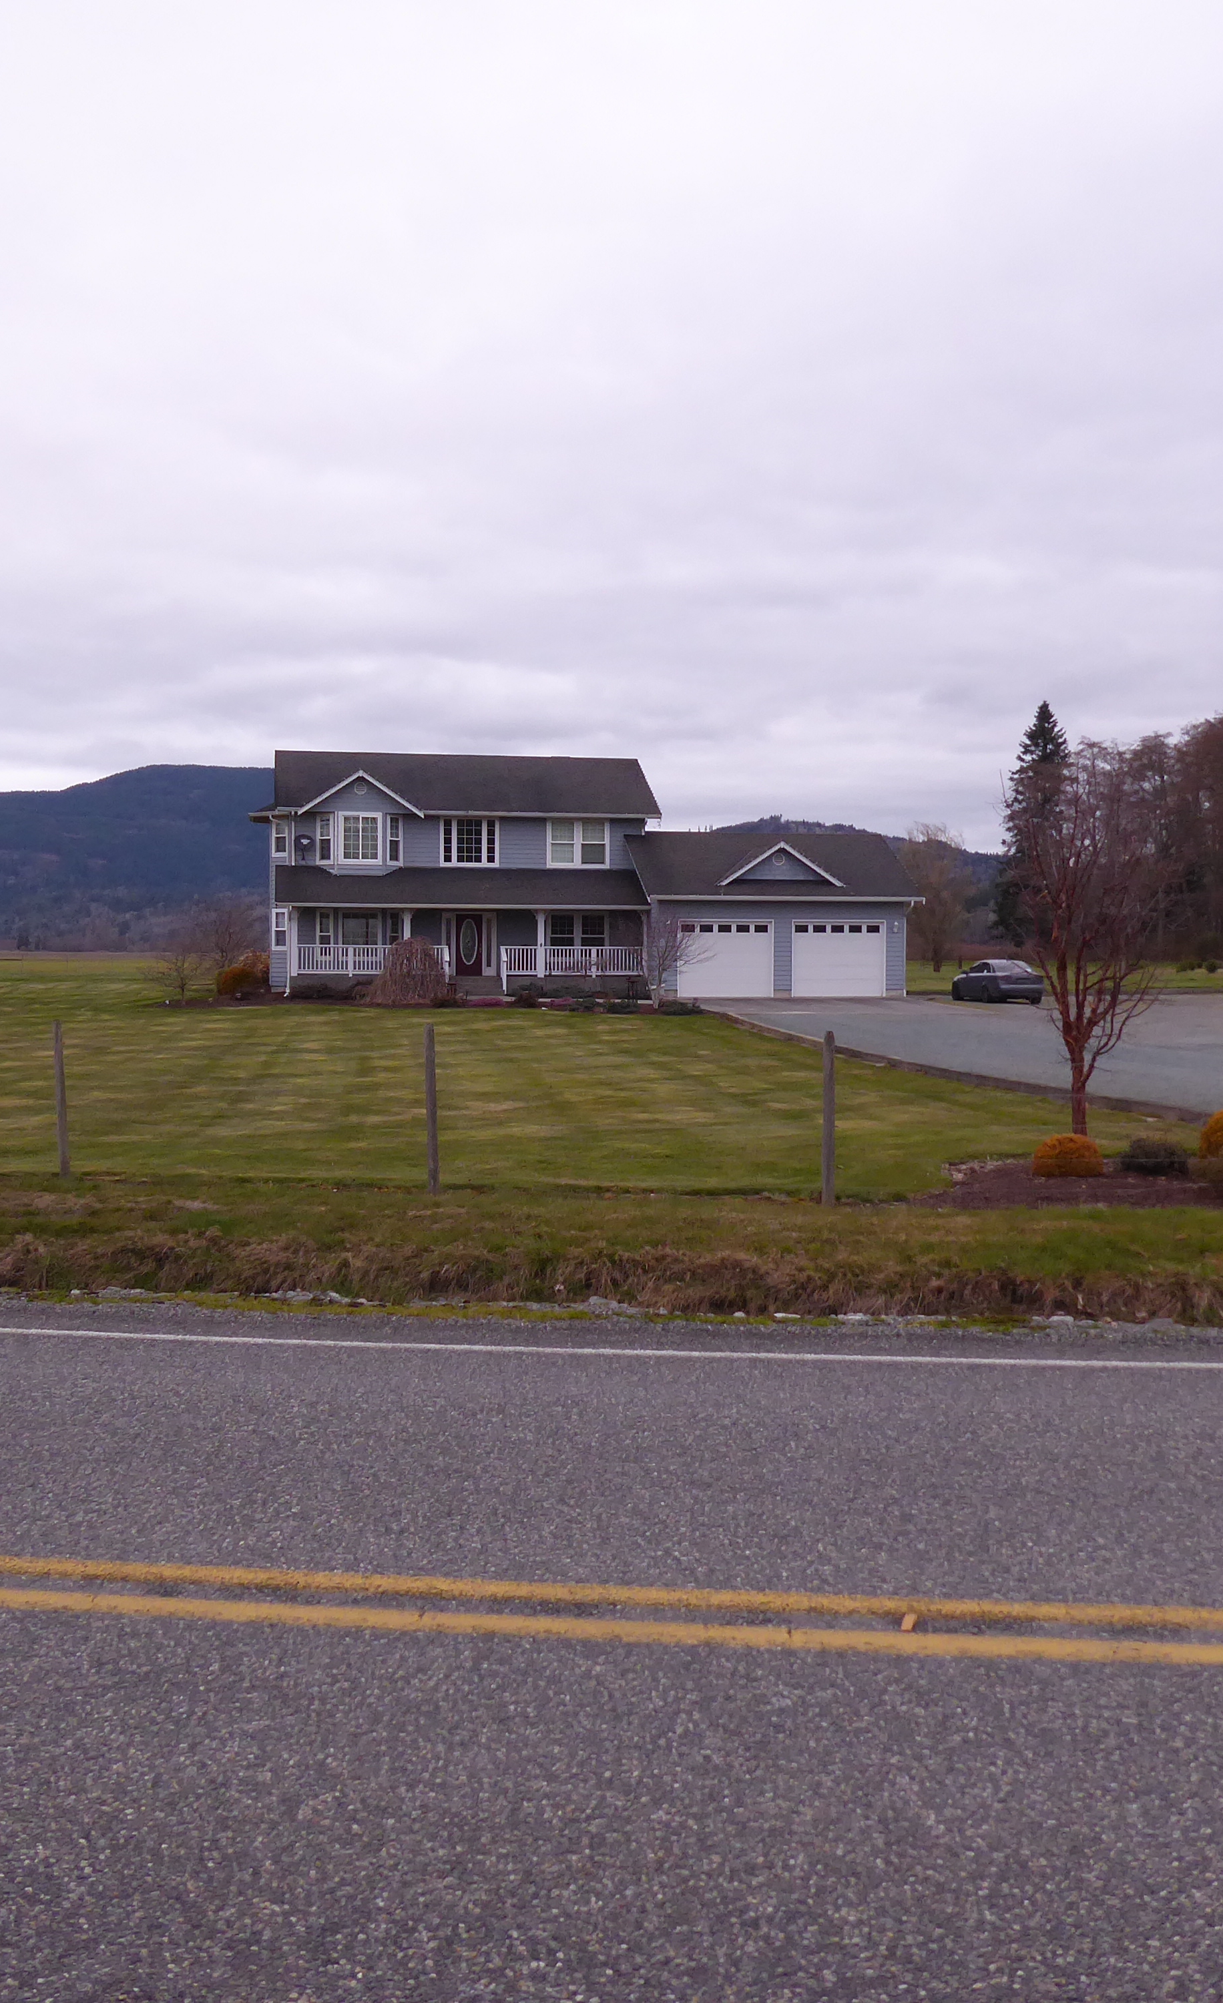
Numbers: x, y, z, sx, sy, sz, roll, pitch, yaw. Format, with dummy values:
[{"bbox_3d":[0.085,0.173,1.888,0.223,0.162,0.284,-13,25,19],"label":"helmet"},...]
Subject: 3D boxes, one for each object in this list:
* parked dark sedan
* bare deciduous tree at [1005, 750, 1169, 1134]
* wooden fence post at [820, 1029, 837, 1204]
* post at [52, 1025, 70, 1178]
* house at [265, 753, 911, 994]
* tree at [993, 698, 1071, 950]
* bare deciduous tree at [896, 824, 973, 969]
[{"bbox_3d":[12.954,-0.652,64.800,1.800,1.440,4.600,0,2,-10],"label":"parked dark sedan"},{"bbox_3d":[4.316,-0.483,17.500,1.414,3.521,1.414,0,2,0],"label":"bare deciduous tree"},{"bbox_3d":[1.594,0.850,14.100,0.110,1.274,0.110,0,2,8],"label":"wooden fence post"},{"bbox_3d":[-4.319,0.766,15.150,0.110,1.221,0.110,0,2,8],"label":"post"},{"bbox_3d":[-1.333,-4.449,67.704,22.100,8.350,10.400,0,2,-11],"label":"house"},{"bbox_3d":[47.680,-18.956,215.000,10.001,28.840,10.001,0,2,0],"label":"tree"},{"bbox_3d":[22.563,-7.266,135.000,4.965,10.442,4.965,0,2,0],"label":"bare deciduous tree"}]

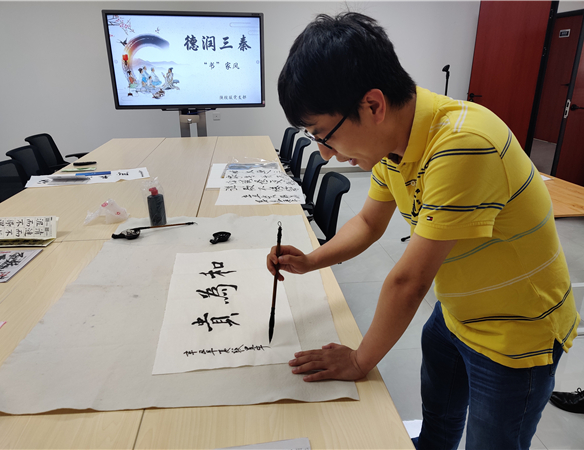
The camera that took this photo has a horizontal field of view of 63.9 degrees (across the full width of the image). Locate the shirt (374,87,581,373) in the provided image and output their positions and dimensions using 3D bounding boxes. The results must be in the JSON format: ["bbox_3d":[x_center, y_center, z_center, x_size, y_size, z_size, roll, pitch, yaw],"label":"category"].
[{"bbox_3d":[0.408,-0.009,1.054,0.360,0.650,0.470,-18,20,0],"label":"shirt"}]

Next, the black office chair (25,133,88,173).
[{"bbox_3d":[-1.762,-0.283,3.872,0.580,0.910,0.590,-2,19,-6],"label":"black office chair"}]

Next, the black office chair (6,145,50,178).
[{"bbox_3d":[-1.551,-0.082,3.274,0.580,0.910,0.590,-2,19,-6],"label":"black office chair"}]

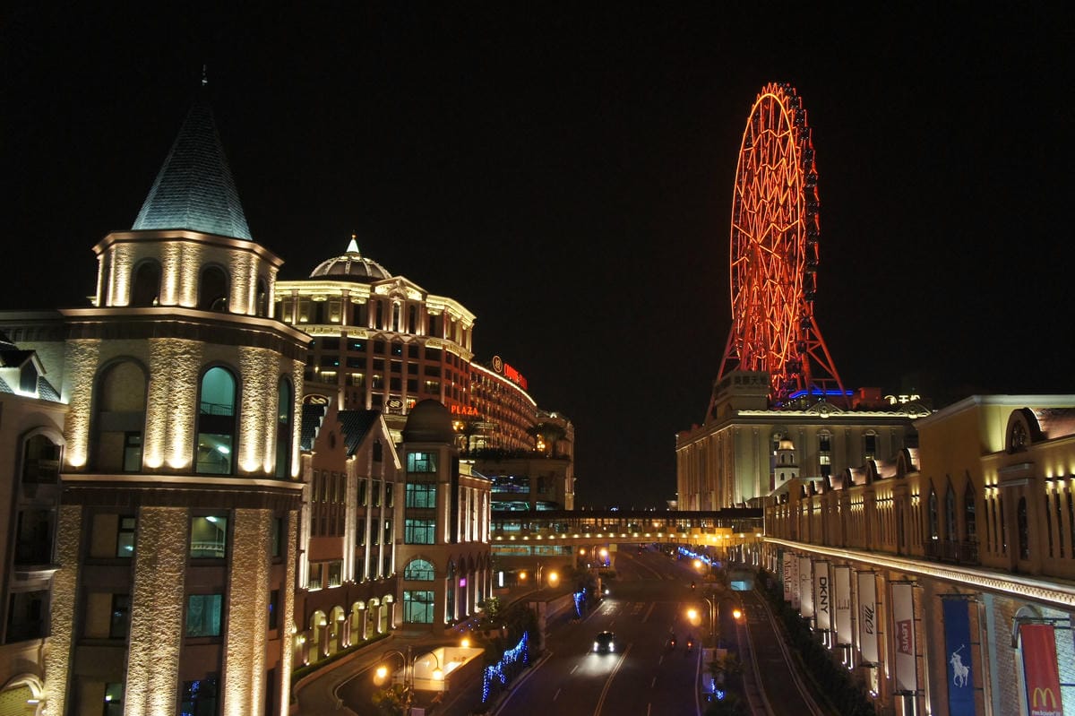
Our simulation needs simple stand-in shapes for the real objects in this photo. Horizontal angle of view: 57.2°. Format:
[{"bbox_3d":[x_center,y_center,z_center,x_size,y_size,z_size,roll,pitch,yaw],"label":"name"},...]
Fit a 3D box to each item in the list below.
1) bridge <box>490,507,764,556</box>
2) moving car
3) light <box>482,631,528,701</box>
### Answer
[{"bbox_3d":[13.692,26.958,156.000,44.500,6.200,5.500,0,-9,4],"label":"bridge"},{"bbox_3d":[5.589,22.955,79.763,1.720,1.550,4.400,-1,-9,9],"label":"moving car"},{"bbox_3d":[-1.848,19.668,63.075,1.300,2.400,14.000,-1,-9,8],"label":"light"}]

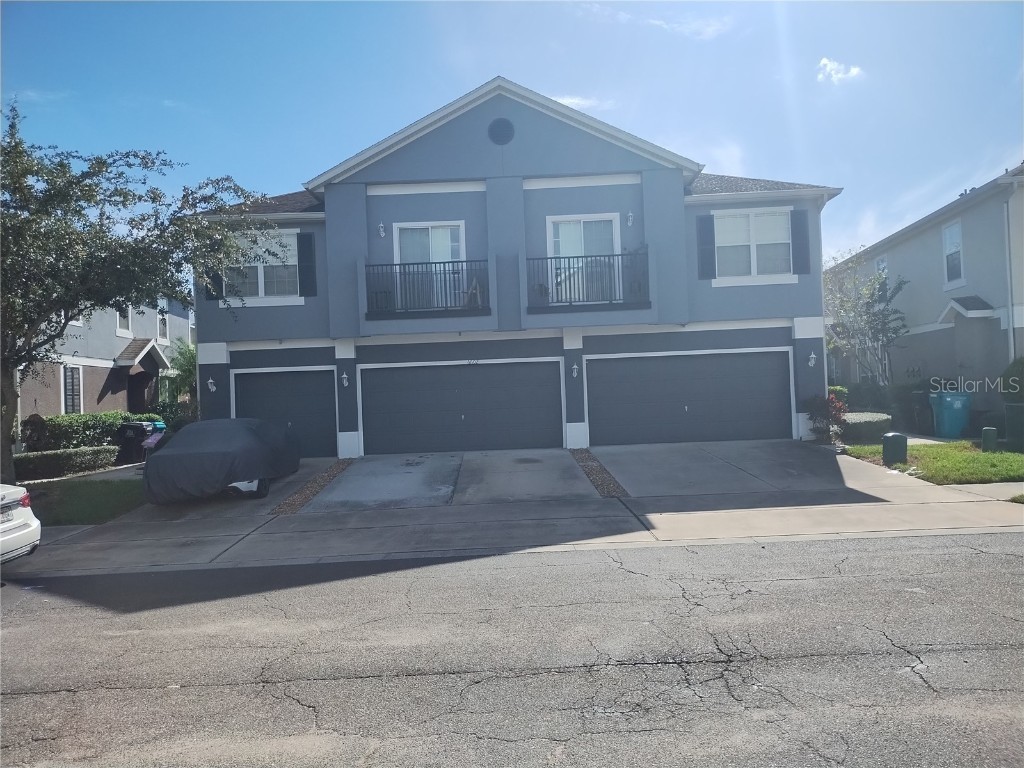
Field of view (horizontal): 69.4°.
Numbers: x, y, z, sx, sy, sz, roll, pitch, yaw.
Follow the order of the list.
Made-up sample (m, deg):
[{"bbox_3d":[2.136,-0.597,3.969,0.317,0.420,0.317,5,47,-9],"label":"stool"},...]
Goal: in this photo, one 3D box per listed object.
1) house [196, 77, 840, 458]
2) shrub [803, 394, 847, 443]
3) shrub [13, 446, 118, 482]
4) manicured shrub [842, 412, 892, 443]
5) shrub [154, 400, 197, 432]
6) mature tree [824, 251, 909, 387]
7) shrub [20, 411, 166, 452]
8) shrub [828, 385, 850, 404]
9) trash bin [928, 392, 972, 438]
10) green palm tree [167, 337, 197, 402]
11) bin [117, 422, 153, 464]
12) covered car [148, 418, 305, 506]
[{"bbox_3d":[0.179,-2.760,23.846,15.800,8.900,13.000,-2,-1,2],"label":"house"},{"bbox_3d":[7.100,0.789,16.900,0.950,1.100,0.900,-2,-1,2],"label":"shrub"},{"bbox_3d":[-10.300,1.775,17.200,0.750,0.540,3.300,-2,-1,2],"label":"shrub"},{"bbox_3d":[8.200,1.040,17.100,1.150,0.580,1.700,-2,-1,2],"label":"manicured shrub"},{"bbox_3d":[-10.300,1.323,22.600,1.400,1.550,1.300,-2,-1,2],"label":"shrub"},{"bbox_3d":[11.000,-1.365,23.200,2.700,5.300,2.600,-2,-1,2],"label":"mature tree"},{"bbox_3d":[-11.100,1.414,20.000,1.200,1.350,5.500,-2,-1,2],"label":"shrub"},{"bbox_3d":[9.000,0.652,20.500,1.000,1.300,1.000,-2,-1,2],"label":"shrub"},{"bbox_3d":[10.650,0.738,17.900,0.840,1.100,0.720,-2,-1,2],"label":"trash bin"},{"bbox_3d":[-11.400,0.192,26.000,2.600,4.000,2.500,-2,-1,2],"label":"green palm tree"},{"bbox_3d":[-9.350,1.438,18.500,0.840,1.100,0.720,-2,-1,2],"label":"bin"},{"bbox_3d":[-5.400,1.328,14.750,1.870,1.380,4.450,-2,3,0],"label":"covered car"}]

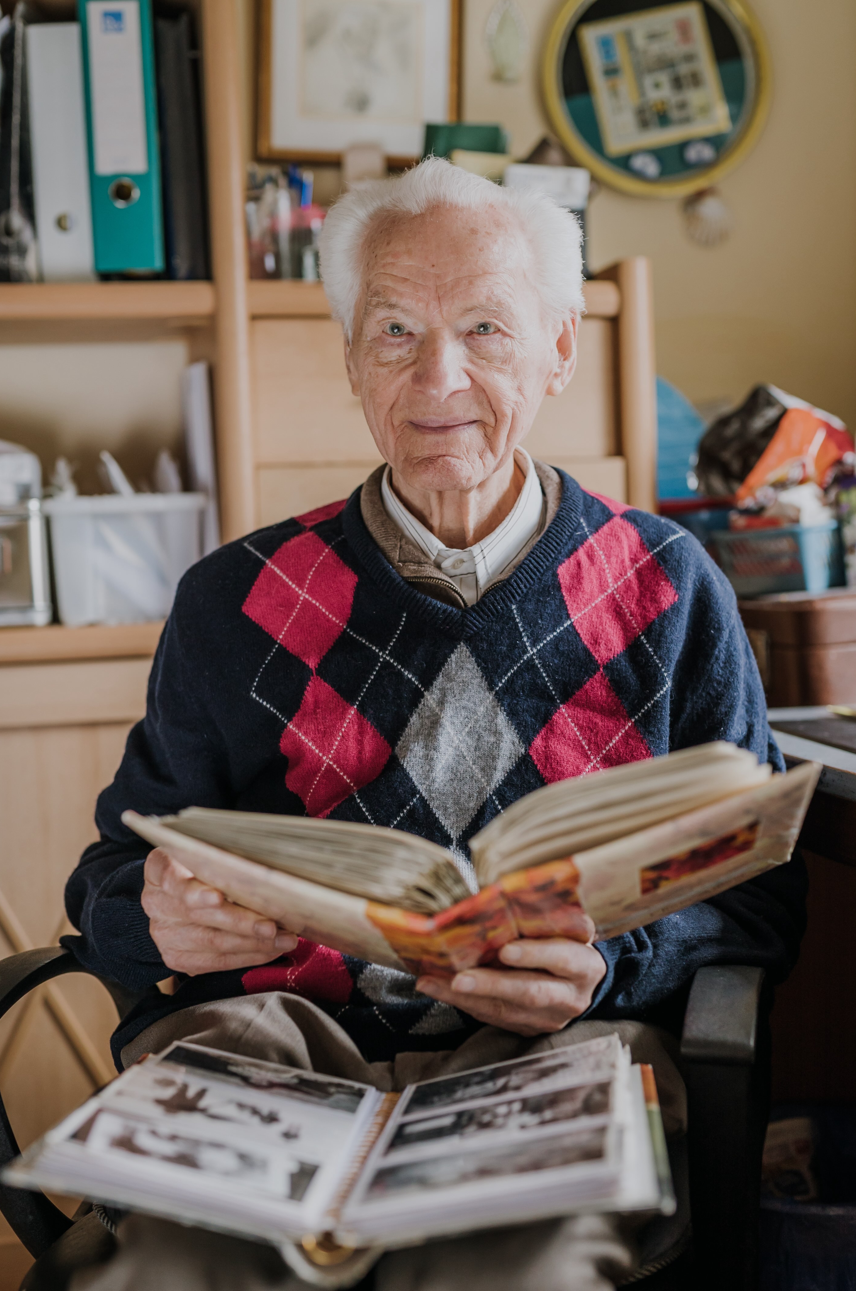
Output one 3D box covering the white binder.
[{"bbox_3d":[-0.462,-0.596,2.315,0.066,0.315,0.283,-4,-1,-6],"label":"white binder"}]

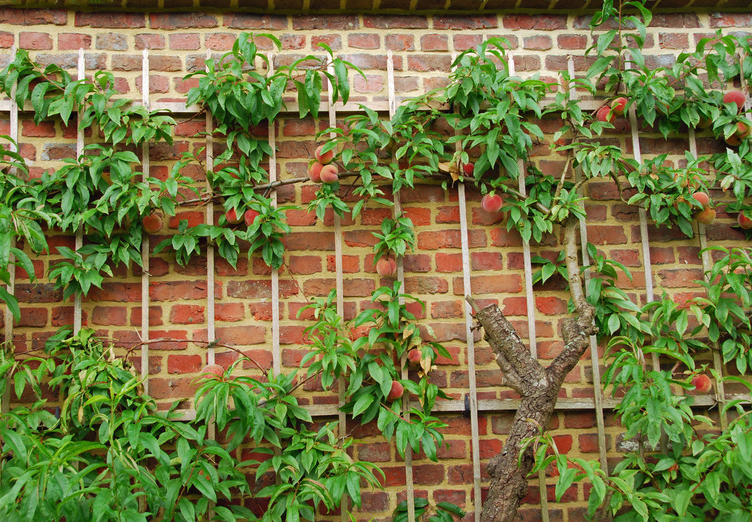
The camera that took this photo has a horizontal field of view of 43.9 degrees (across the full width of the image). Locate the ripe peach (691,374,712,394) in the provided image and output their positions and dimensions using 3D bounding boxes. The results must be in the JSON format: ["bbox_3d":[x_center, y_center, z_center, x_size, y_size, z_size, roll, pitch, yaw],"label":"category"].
[{"bbox_3d":[1.018,0.383,2.913,0.064,0.058,0.064,-1,-11,-6],"label":"ripe peach"}]

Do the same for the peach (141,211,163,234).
[{"bbox_3d":[-0.679,-0.115,2.836,0.057,0.061,0.057,-2,-10,-5],"label":"peach"}]

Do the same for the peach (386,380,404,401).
[{"bbox_3d":[0.056,0.390,2.799,0.058,0.058,0.058,-1,-11,-6],"label":"peach"}]

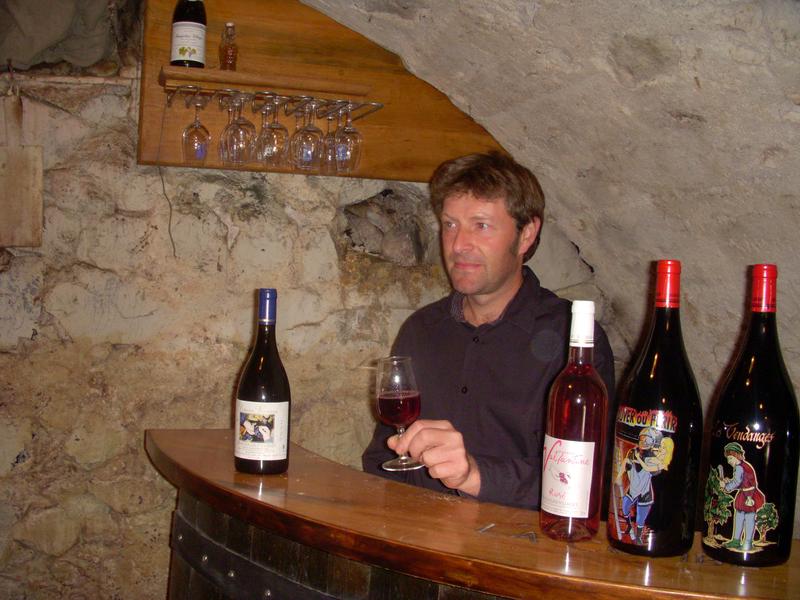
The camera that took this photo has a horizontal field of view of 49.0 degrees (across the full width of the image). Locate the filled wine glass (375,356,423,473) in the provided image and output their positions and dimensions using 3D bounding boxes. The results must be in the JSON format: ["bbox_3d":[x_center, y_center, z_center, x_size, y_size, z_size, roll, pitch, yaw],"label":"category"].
[{"bbox_3d":[-0.001,0.166,1.288,0.066,0.156,0.066,-5,5,-1],"label":"filled wine glass"}]

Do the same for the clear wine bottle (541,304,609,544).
[{"bbox_3d":[0.231,0.154,1.143,0.077,0.304,0.077,5,3,37],"label":"clear wine bottle"}]

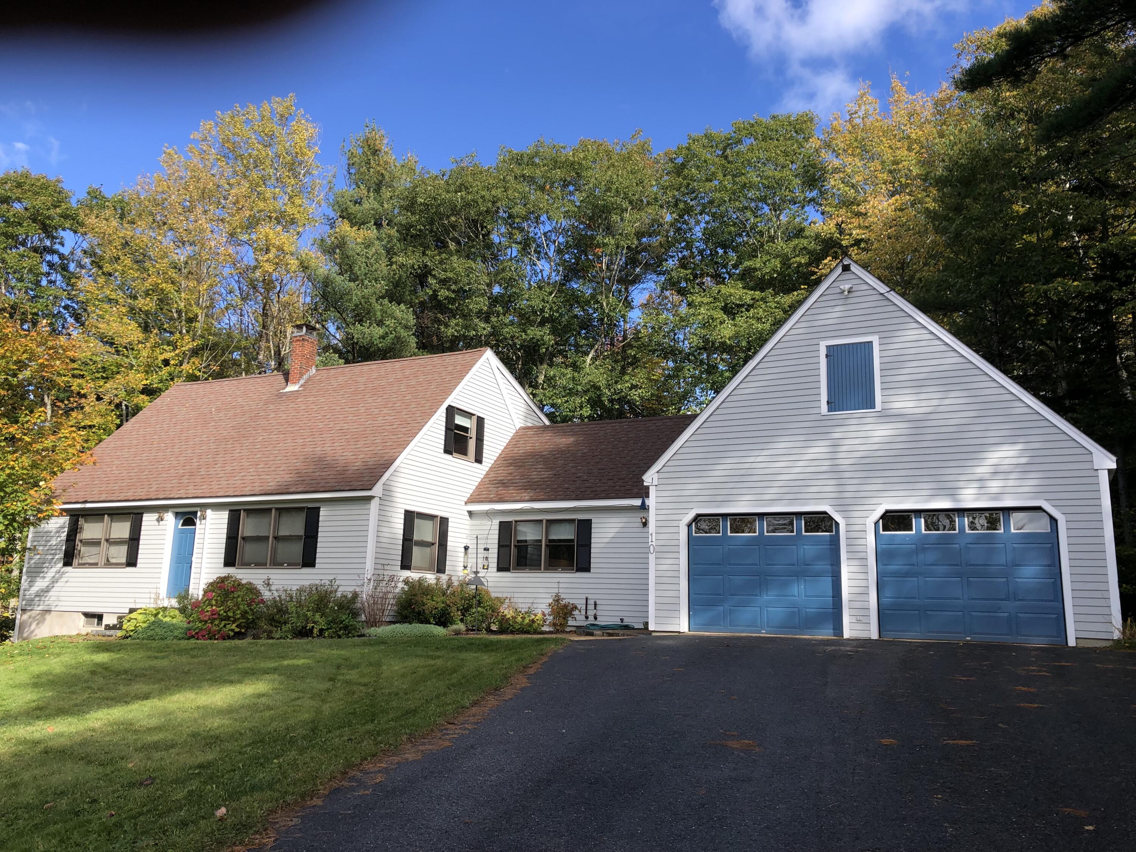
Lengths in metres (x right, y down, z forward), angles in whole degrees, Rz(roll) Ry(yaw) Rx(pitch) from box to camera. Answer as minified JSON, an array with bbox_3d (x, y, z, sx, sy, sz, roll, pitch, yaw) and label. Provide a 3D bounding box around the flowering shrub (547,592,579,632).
[{"bbox_3d":[-0.110,4.190,20.735,0.729,0.896,0.708,1,-11,0],"label":"flowering shrub"}]

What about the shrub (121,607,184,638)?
[{"bbox_3d":[-9.011,4.248,19.961,1.265,0.635,1.214,-4,-12,26],"label":"shrub"}]

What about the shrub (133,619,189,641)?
[{"bbox_3d":[-8.487,4.219,19.126,1.164,0.429,1.012,-4,-12,26],"label":"shrub"}]

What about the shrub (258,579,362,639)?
[{"bbox_3d":[-5.327,3.757,18.958,2.328,1.180,1.366,-4,-12,26],"label":"shrub"}]

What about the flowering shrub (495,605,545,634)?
[{"bbox_3d":[-1.090,4.394,20.897,1.164,0.642,0.911,-4,-12,26],"label":"flowering shrub"}]

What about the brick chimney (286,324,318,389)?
[{"bbox_3d":[-7.651,-1.971,26.570,0.445,1.832,0.577,-4,-12,26],"label":"brick chimney"}]

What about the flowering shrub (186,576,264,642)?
[{"bbox_3d":[-7.225,3.809,19.384,1.518,1.329,1.467,-4,-12,26],"label":"flowering shrub"}]

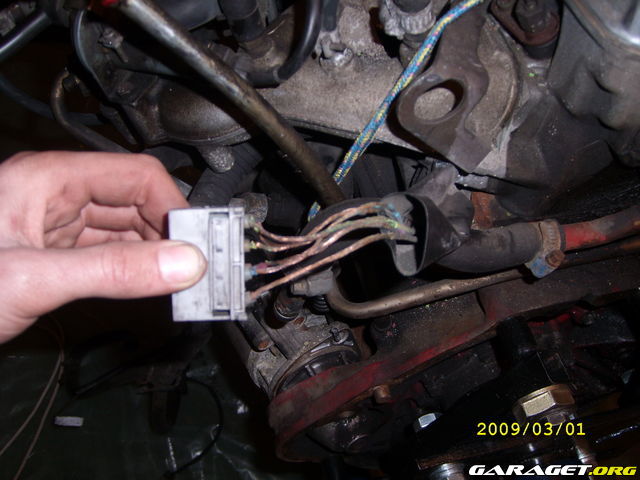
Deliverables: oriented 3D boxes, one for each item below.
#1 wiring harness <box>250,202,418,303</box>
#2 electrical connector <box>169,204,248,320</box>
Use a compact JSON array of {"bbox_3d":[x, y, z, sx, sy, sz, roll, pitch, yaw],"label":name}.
[{"bbox_3d":[0.005,0.004,0.285,0.076,0.040,0.032,-7,0,-8],"label":"wiring harness"},{"bbox_3d":[-0.045,0.010,0.267,0.030,0.044,0.020,-2,0,-3],"label":"electrical connector"}]

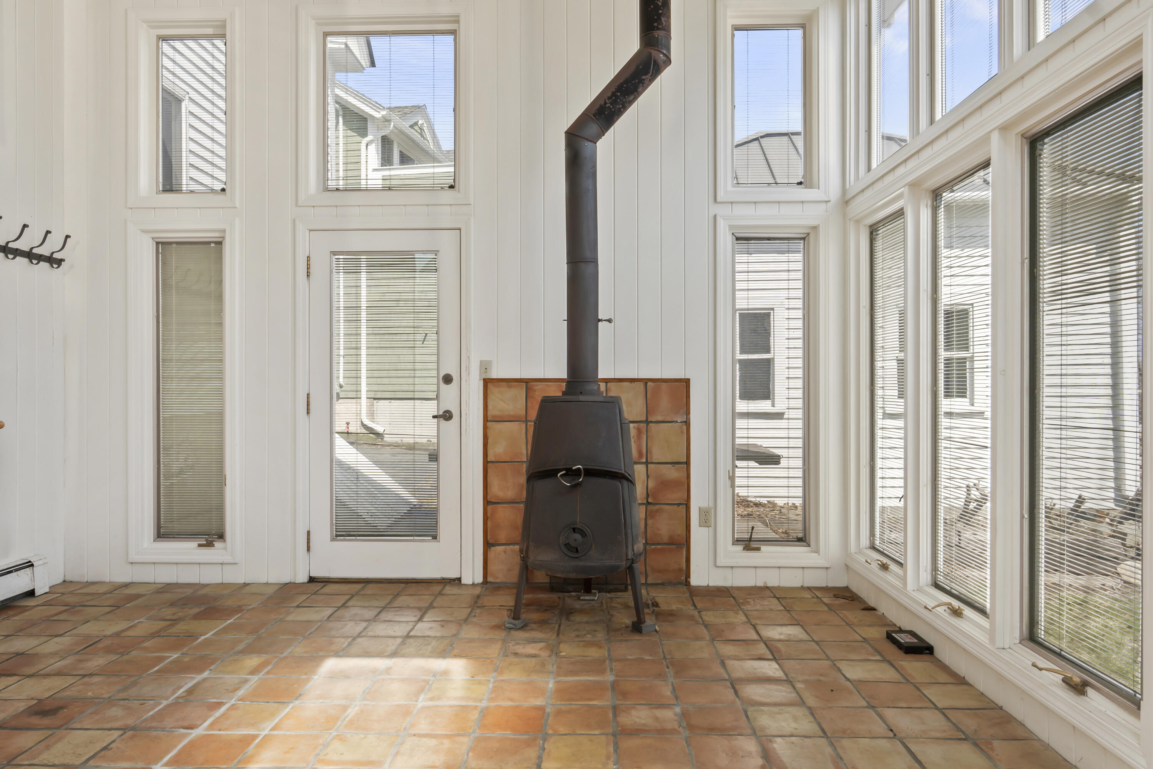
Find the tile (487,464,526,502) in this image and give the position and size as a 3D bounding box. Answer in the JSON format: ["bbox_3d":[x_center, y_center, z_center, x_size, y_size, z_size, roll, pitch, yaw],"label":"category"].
[{"bbox_3d":[-0.400,0.567,4.431,0.224,0.224,0.020,0,0,1],"label":"tile"}]

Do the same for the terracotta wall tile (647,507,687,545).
[{"bbox_3d":[0.504,0.781,4.285,0.212,0.207,0.013,0,0,2],"label":"terracotta wall tile"}]

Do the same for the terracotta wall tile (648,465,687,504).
[{"bbox_3d":[0.519,0.571,4.407,0.223,0.219,0.020,0,0,1],"label":"terracotta wall tile"}]

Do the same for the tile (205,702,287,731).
[{"bbox_3d":[-1.153,1.172,2.694,0.218,0.013,0.223,0,0,1],"label":"tile"}]

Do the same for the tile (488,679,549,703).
[{"bbox_3d":[-0.215,1.170,2.914,0.218,0.013,0.219,0,0,1],"label":"tile"}]

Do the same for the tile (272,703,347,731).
[{"bbox_3d":[-0.911,1.160,2.662,0.216,0.020,0.221,0,0,1],"label":"tile"}]

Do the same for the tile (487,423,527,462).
[{"bbox_3d":[-0.389,0.322,4.322,0.218,0.219,0.013,0,0,2],"label":"tile"}]

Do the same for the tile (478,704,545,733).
[{"bbox_3d":[-0.222,1.162,2.665,0.214,0.016,0.223,0,0,2],"label":"tile"}]

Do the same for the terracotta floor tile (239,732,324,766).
[{"bbox_3d":[-0.928,1.163,2.438,0.211,0.016,0.222,0,0,2],"label":"terracotta floor tile"}]

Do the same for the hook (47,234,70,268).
[{"bbox_3d":[-2.880,-0.742,4.290,0.090,0.190,0.030,0,0,1],"label":"hook"}]

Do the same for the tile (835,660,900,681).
[{"bbox_3d":[1.190,1.168,3.118,0.217,0.013,0.223,0,0,1],"label":"tile"}]

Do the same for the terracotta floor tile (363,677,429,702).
[{"bbox_3d":[-0.673,1.160,2.896,0.216,0.020,0.221,0,0,1],"label":"terracotta floor tile"}]

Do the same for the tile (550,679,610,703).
[{"bbox_3d":[0.020,1.170,2.910,0.221,0.013,0.218,0,0,1],"label":"tile"}]

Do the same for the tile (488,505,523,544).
[{"bbox_3d":[-0.401,0.806,4.430,0.222,0.217,0.020,0,0,1],"label":"tile"}]

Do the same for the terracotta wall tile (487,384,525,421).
[{"bbox_3d":[-0.401,0.099,4.432,0.225,0.221,0.020,0,0,1],"label":"terracotta wall tile"}]

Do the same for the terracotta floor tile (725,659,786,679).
[{"bbox_3d":[0.699,1.126,3.015,0.209,0.015,0.201,0,0,1],"label":"terracotta floor tile"}]

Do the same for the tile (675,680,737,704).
[{"bbox_3d":[0.471,1.127,2.792,0.214,0.015,0.202,0,0,1],"label":"tile"}]

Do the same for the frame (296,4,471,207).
[{"bbox_3d":[-1.083,-1.568,4.370,0.992,1.134,0.100,0,0,2],"label":"frame"}]

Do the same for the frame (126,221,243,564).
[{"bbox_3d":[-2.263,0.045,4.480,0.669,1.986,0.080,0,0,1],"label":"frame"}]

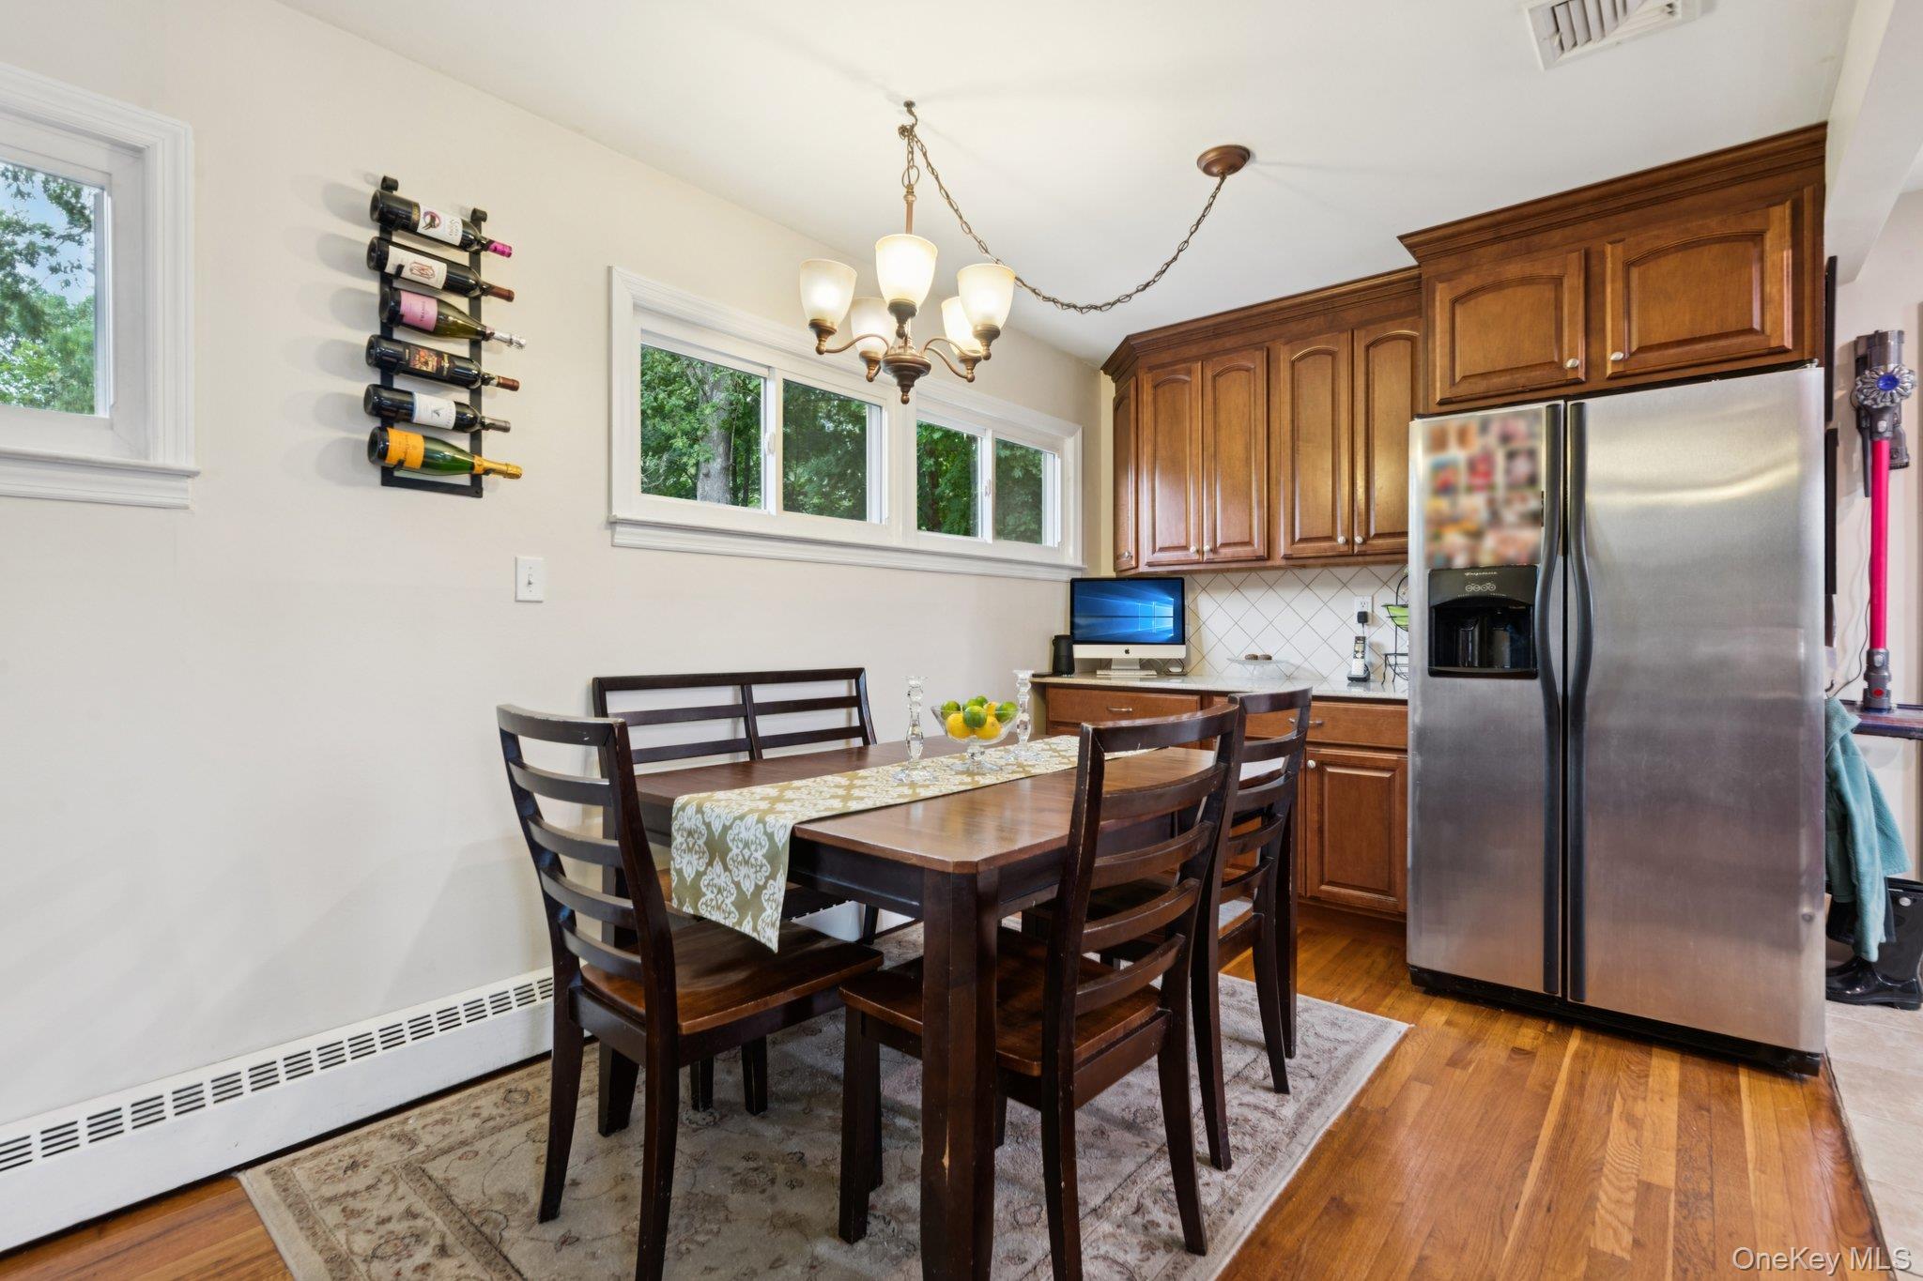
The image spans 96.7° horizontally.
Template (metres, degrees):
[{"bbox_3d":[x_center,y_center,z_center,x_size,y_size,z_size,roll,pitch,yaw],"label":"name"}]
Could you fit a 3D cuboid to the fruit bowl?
[{"bbox_3d":[0.032,0.231,2.152,0.222,0.170,0.222,0,0,0],"label":"fruit bowl"}]

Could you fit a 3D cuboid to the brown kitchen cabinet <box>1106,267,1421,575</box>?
[{"bbox_3d":[1.246,-0.856,3.785,1.584,1.089,0.341,0,0,41],"label":"brown kitchen cabinet"}]

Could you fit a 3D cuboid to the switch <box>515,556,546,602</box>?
[{"bbox_3d":[-1.127,-0.159,2.243,0.018,0.116,0.070,0,0,41],"label":"switch"}]

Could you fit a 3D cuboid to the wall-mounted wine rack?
[{"bbox_3d":[-1.229,-0.703,2.042,0.120,0.696,0.302,0,0,41],"label":"wall-mounted wine rack"}]

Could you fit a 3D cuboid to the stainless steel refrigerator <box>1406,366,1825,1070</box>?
[{"bbox_3d":[1.967,0.206,2.622,0.902,1.749,0.860,0,0,41],"label":"stainless steel refrigerator"}]

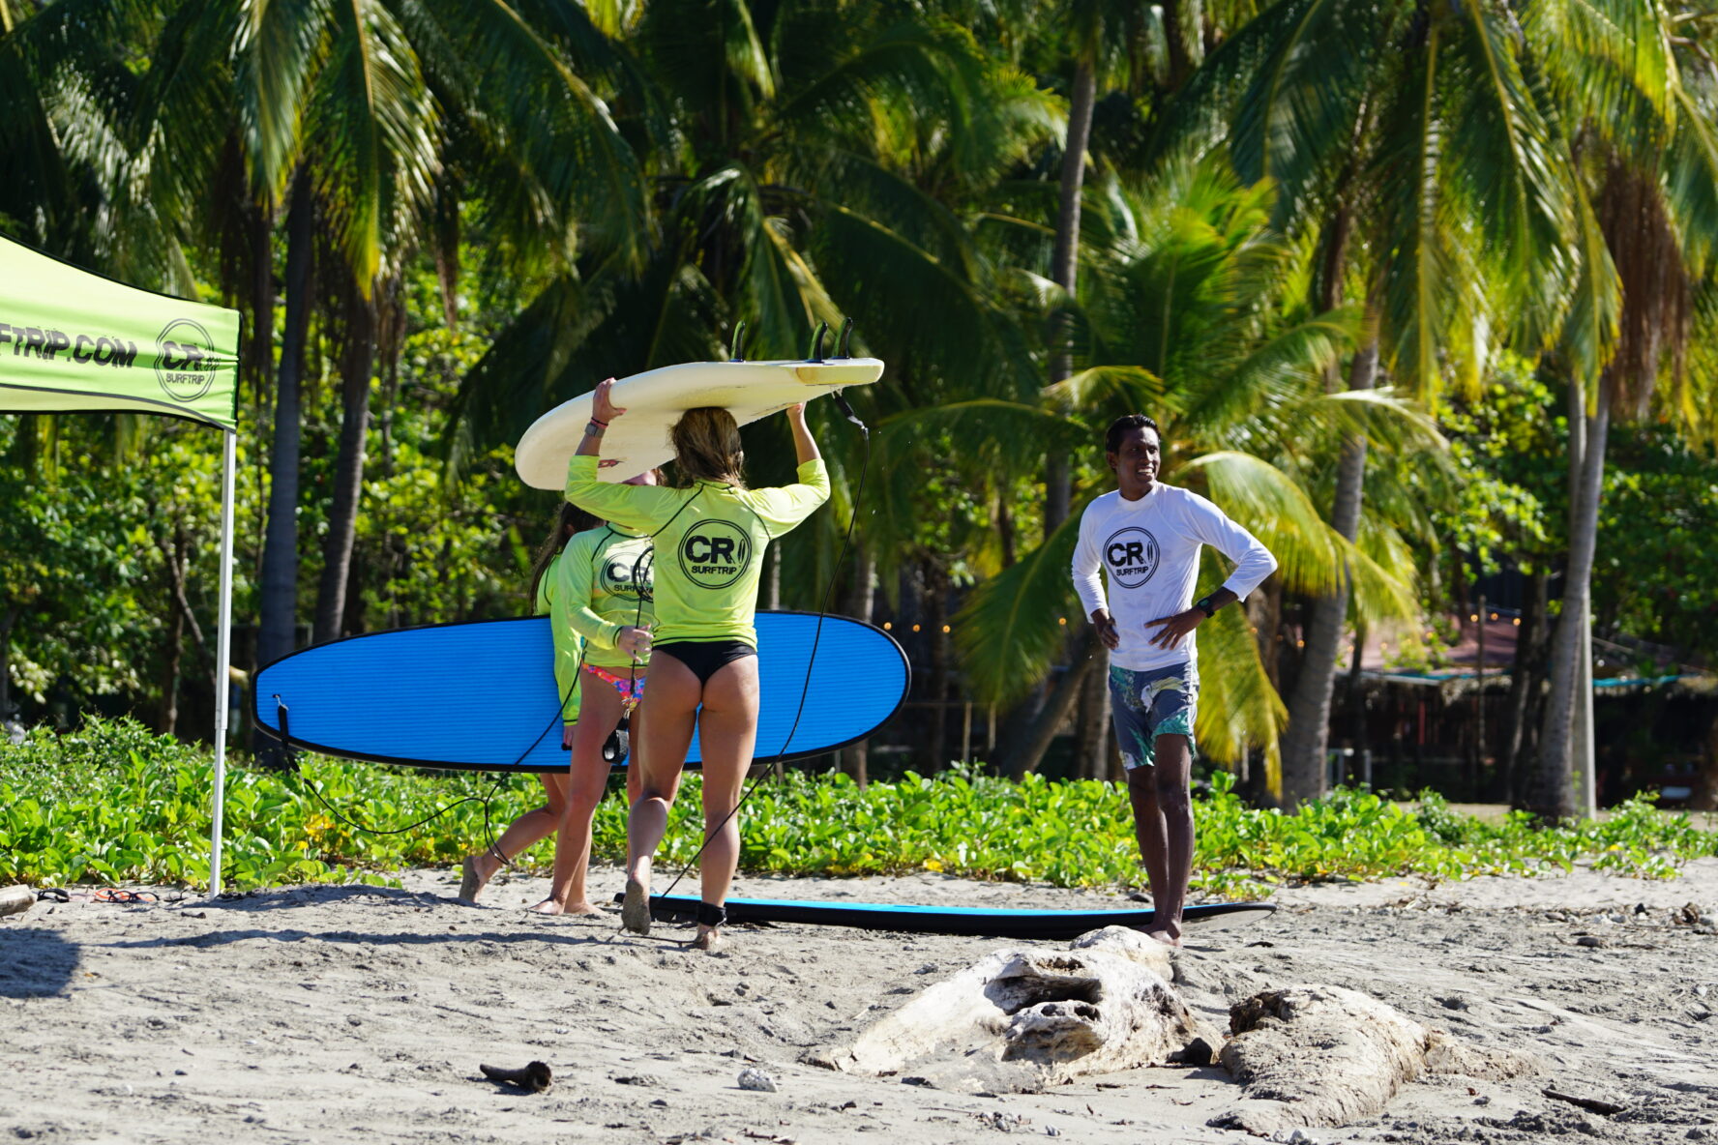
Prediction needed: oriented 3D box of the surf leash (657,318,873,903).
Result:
[{"bbox_3d":[-0.297,0.144,29.600,0.690,1.800,0.550,0,1,0],"label":"surf leash"}]

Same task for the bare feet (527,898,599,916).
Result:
[{"bbox_3d":[-1.014,1.146,32.200,0.260,0.080,0.220,0,1,0],"label":"bare feet"}]

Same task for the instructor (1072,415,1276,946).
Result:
[{"bbox_3d":[0.999,0.349,30.200,0.620,1.710,0.400,1,1,25],"label":"instructor"}]

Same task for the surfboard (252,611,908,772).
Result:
[{"bbox_3d":[-0.996,0.423,33.450,2.380,0.575,0.160,-2,-8,8],"label":"surfboard"}]

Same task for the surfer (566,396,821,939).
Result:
[{"bbox_3d":[-0.521,0.294,29.900,0.820,1.820,0.550,0,1,-6],"label":"surfer"}]

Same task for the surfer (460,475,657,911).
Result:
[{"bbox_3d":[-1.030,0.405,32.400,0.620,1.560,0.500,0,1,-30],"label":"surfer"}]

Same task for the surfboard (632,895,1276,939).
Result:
[{"bbox_3d":[0.317,1.155,31.300,2.380,0.160,0.570,1,1,27],"label":"surfboard"}]

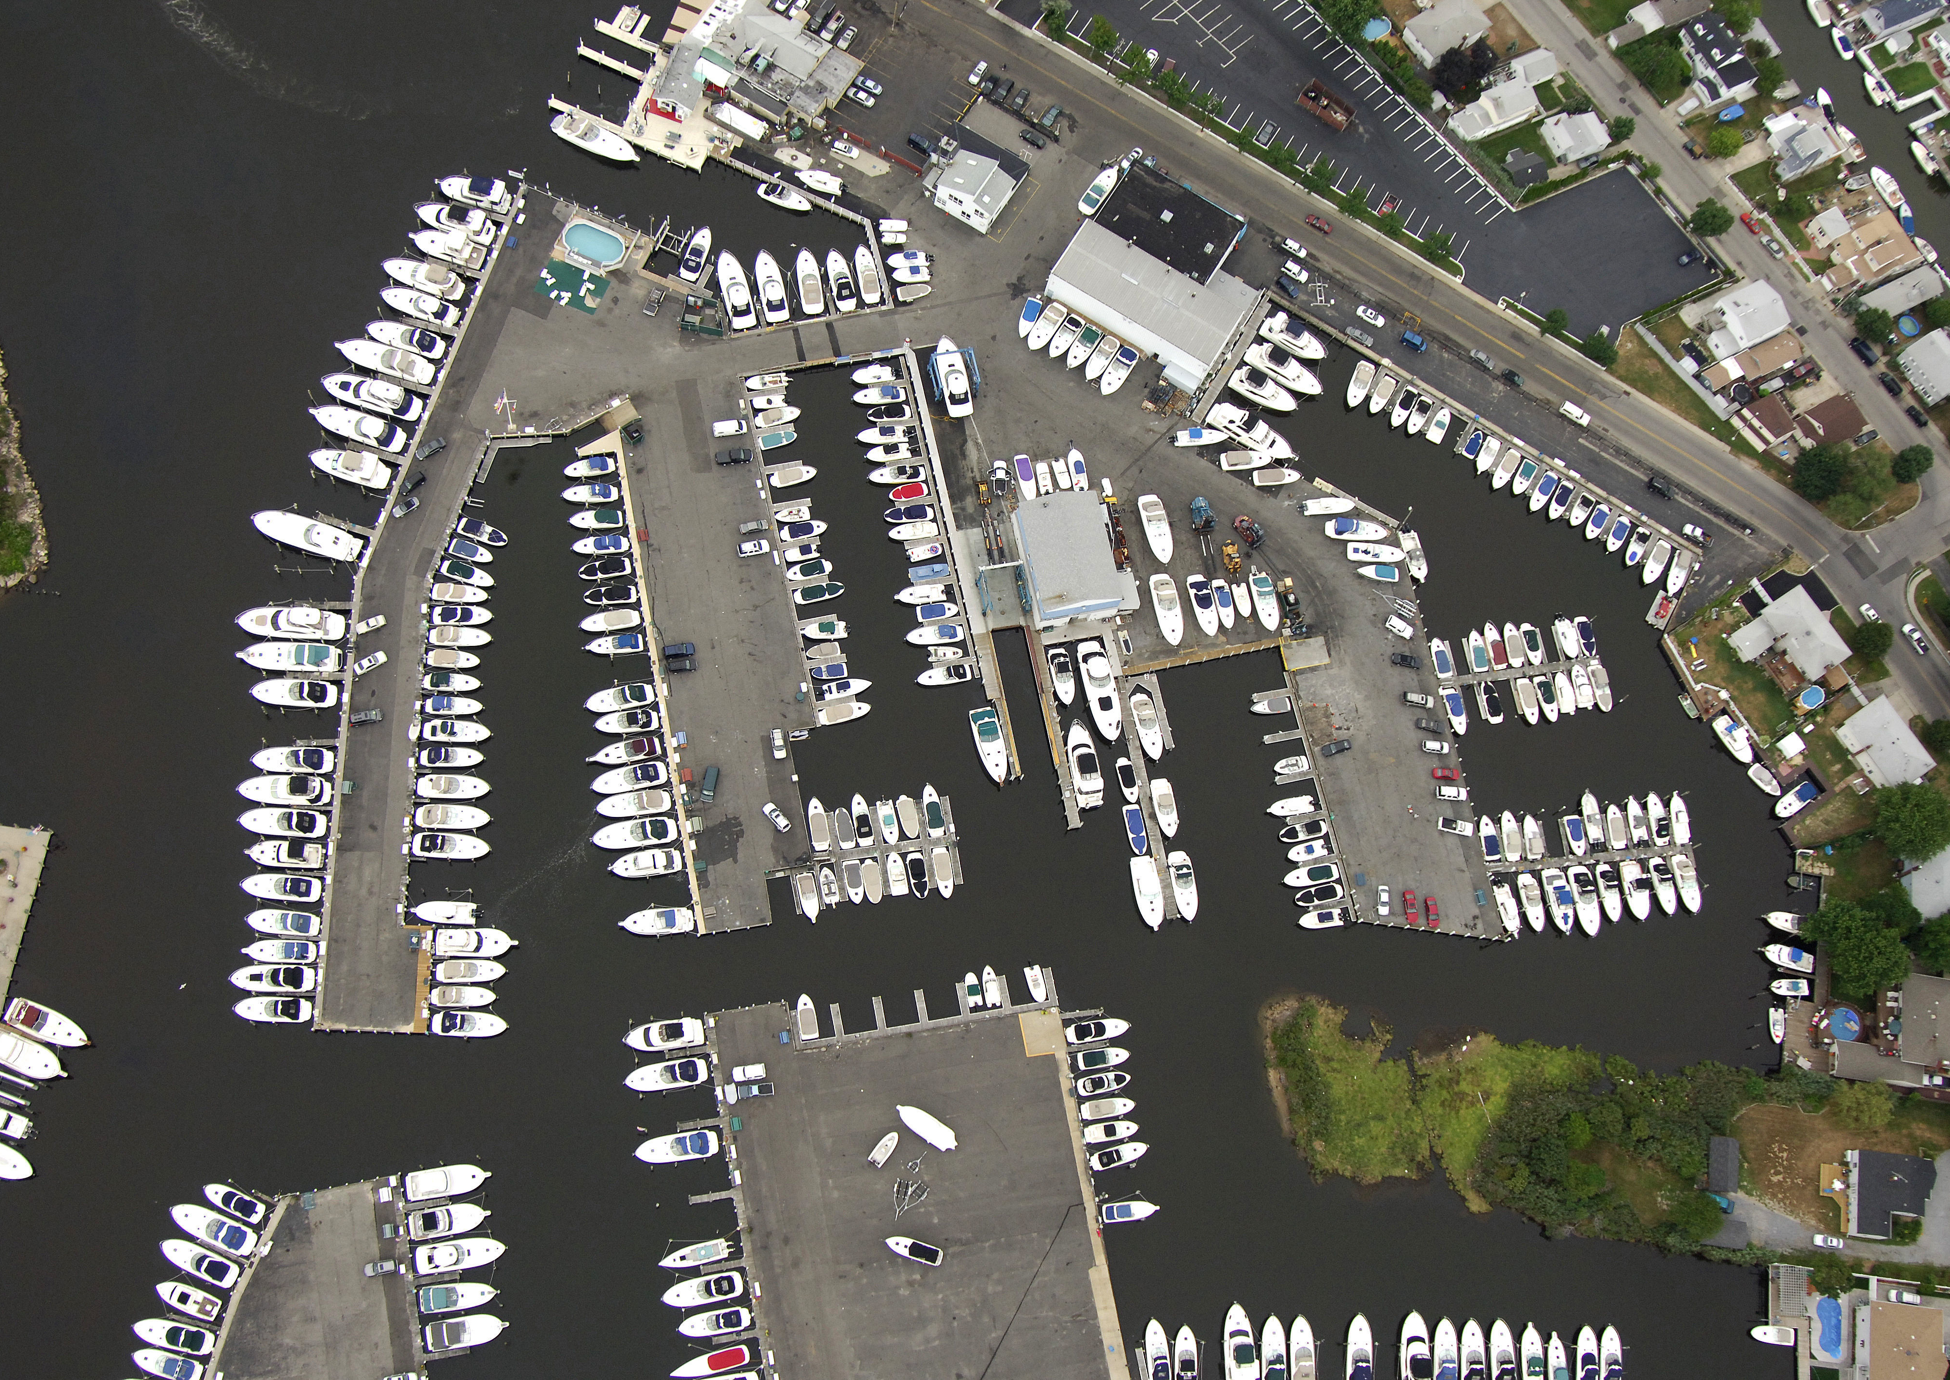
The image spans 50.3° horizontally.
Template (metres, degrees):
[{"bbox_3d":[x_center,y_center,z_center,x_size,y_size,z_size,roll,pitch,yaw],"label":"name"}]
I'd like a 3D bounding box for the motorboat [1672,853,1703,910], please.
[{"bbox_3d":[113.230,30.780,329.200,3.210,2.610,9.540,-6,72,-9],"label":"motorboat"}]

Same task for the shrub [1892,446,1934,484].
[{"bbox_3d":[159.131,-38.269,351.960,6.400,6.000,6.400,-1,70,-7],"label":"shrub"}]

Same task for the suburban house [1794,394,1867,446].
[{"bbox_3d":[145.943,-45.595,353.643,11.823,5.000,6.352,-25,75,-15],"label":"suburban house"}]

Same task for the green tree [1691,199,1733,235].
[{"bbox_3d":[130.510,-83.340,368.400,7.120,5.820,7.120,2,71,-7],"label":"green tree"}]

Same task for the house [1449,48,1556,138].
[{"bbox_3d":[95.290,-107.210,371.880,23.380,6.020,9.930,-26,77,-15],"label":"house"}]

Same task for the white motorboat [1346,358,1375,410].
[{"bbox_3d":[65.070,-51.430,350.970,3.110,2.510,9.240,23,70,1],"label":"white motorboat"}]

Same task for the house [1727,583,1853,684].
[{"bbox_3d":[136.790,-7.700,347.970,16.510,4.900,14.570,-30,78,-14],"label":"house"}]

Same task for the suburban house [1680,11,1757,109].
[{"bbox_3d":[135.500,-115.580,380.090,8.680,7.800,14.590,-26,77,-14],"label":"suburban house"}]

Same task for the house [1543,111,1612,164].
[{"bbox_3d":[106.848,-99.256,368.896,9.737,5.000,8.131,-22,74,-14],"label":"house"}]

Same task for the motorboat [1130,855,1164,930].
[{"bbox_3d":[26.700,31.140,317.690,3.910,3.210,11.810,-7,72,-10],"label":"motorboat"}]

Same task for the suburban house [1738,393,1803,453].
[{"bbox_3d":[134.222,-45.628,351.935,7.676,5.600,7.505,-26,75,-15],"label":"suburban house"}]

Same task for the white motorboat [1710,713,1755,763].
[{"bbox_3d":[125.580,8.430,342.770,3.940,3.700,8.380,-30,78,-14],"label":"white motorboat"}]

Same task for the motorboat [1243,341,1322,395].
[{"bbox_3d":[52.050,-53.665,346.189,14.280,5.200,4.500,35,70,7],"label":"motorboat"}]

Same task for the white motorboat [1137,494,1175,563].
[{"bbox_3d":[30.160,-26.200,341.720,4.240,3.700,12.680,-10,74,-9],"label":"white motorboat"}]

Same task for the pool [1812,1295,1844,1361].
[{"bbox_3d":[130.420,97.660,317.540,4.360,1.600,8.550,10,72,-3],"label":"pool"}]

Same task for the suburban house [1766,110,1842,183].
[{"bbox_3d":[149.270,-99.790,375.730,14.250,7.020,10.940,-26,77,-15],"label":"suburban house"}]

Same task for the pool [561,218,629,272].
[{"bbox_3d":[-62.353,-73.068,340.924,10.073,1.400,7.184,24,69,3],"label":"pool"}]

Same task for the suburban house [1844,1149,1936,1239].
[{"bbox_3d":[142.490,78.590,321.550,12.110,5.000,13.490,11,72,-3],"label":"suburban house"}]

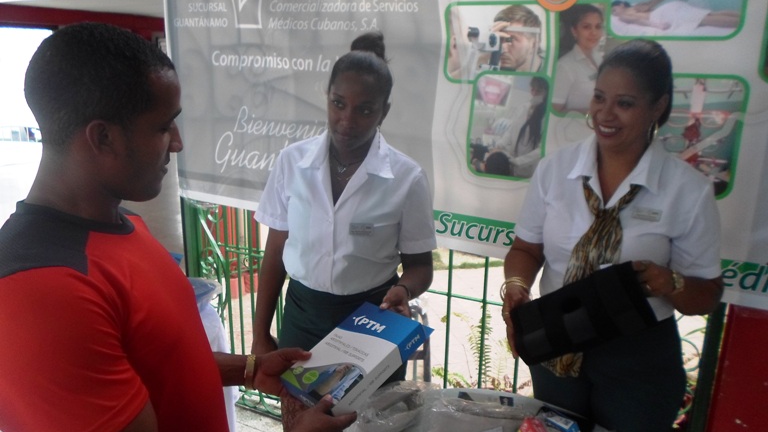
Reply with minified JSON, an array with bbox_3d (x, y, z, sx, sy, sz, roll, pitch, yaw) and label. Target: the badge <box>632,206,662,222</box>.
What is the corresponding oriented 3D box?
[{"bbox_3d":[0.601,-0.002,1.265,0.063,0.026,0.006,8,8,26],"label":"badge"}]

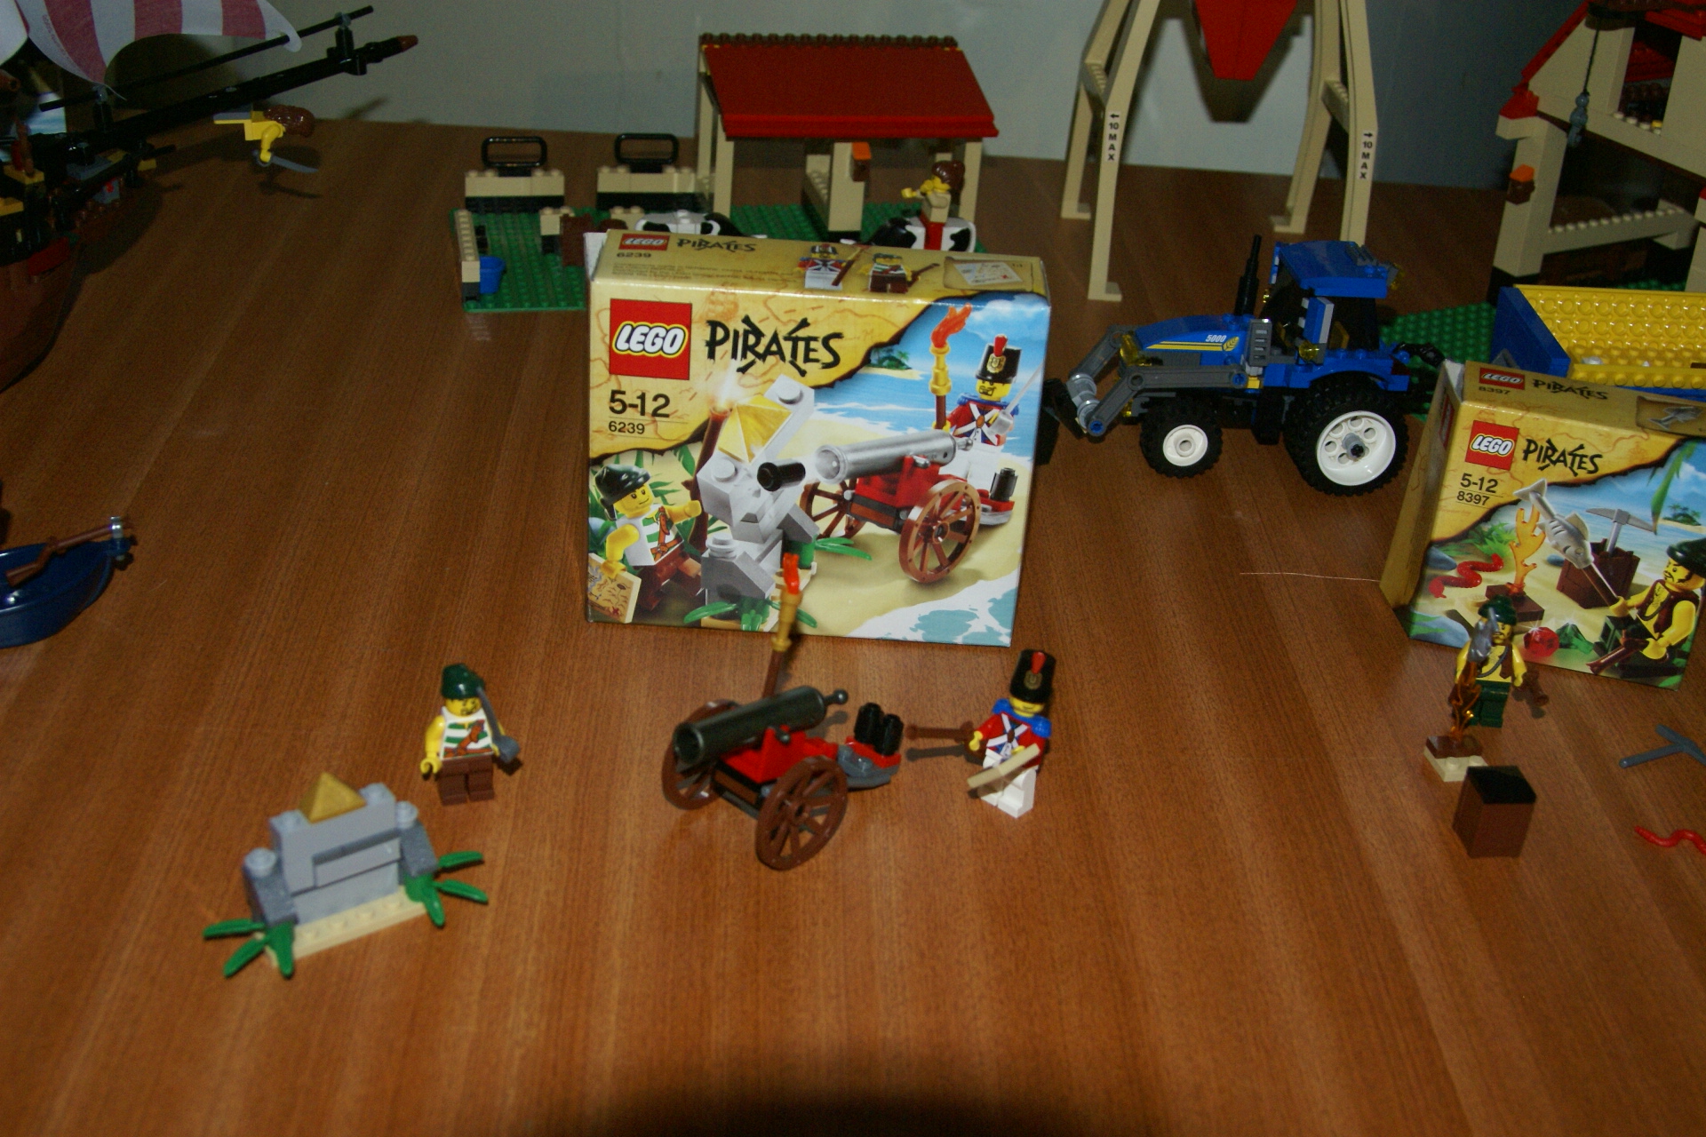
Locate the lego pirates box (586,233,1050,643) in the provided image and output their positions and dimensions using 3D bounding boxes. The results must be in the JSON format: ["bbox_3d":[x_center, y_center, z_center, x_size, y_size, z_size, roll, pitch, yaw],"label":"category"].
[{"bbox_3d":[-0.013,-0.041,0.652,0.140,0.121,0.044,3,30,-2],"label":"lego pirates box"}]

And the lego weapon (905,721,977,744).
[{"bbox_3d":[0.027,0.049,0.571,0.004,0.008,0.037,29,12,36],"label":"lego weapon"}]

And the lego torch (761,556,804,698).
[{"bbox_3d":[-0.023,0.024,0.574,0.007,0.060,0.007,27,29,34],"label":"lego torch"}]

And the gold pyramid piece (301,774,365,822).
[{"bbox_3d":[-0.136,0.058,0.521,0.016,0.010,0.009,-18,36,-33],"label":"gold pyramid piece"}]

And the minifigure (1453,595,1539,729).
[{"bbox_3d":[0.206,0.030,0.633,0.027,0.044,0.017,5,30,1],"label":"minifigure"}]

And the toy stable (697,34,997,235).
[{"bbox_3d":[-0.004,-0.197,0.951,0.129,0.096,0.076,-2,30,-11],"label":"toy stable"}]

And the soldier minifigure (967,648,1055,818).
[{"bbox_3d":[0.046,0.047,0.574,0.025,0.052,0.020,27,37,34],"label":"soldier minifigure"}]

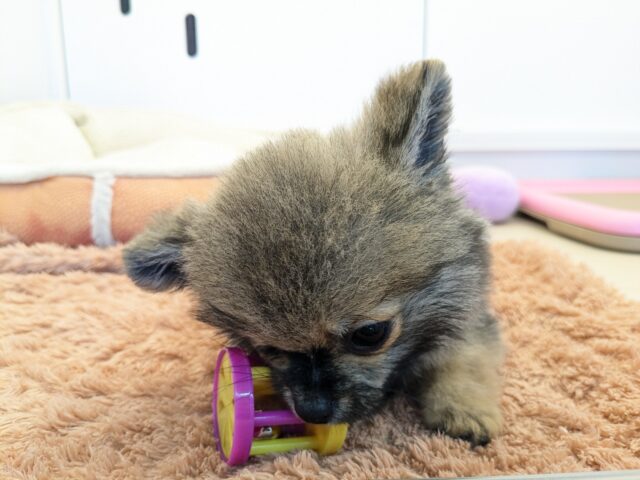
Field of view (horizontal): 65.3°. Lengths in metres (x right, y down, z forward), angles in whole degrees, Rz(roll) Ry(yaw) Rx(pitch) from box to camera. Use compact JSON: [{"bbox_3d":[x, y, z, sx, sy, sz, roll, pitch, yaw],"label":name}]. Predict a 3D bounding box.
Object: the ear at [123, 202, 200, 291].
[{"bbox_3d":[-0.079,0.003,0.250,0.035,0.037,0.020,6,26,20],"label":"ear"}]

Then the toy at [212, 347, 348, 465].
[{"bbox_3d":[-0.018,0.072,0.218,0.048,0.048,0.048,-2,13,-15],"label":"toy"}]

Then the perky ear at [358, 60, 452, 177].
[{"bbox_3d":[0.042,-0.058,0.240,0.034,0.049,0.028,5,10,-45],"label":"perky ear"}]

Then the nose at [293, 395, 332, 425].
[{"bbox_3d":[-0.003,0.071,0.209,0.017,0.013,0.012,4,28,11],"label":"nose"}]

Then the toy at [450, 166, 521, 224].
[{"bbox_3d":[0.278,-0.077,0.850,0.108,0.088,0.095,1,12,0],"label":"toy"}]

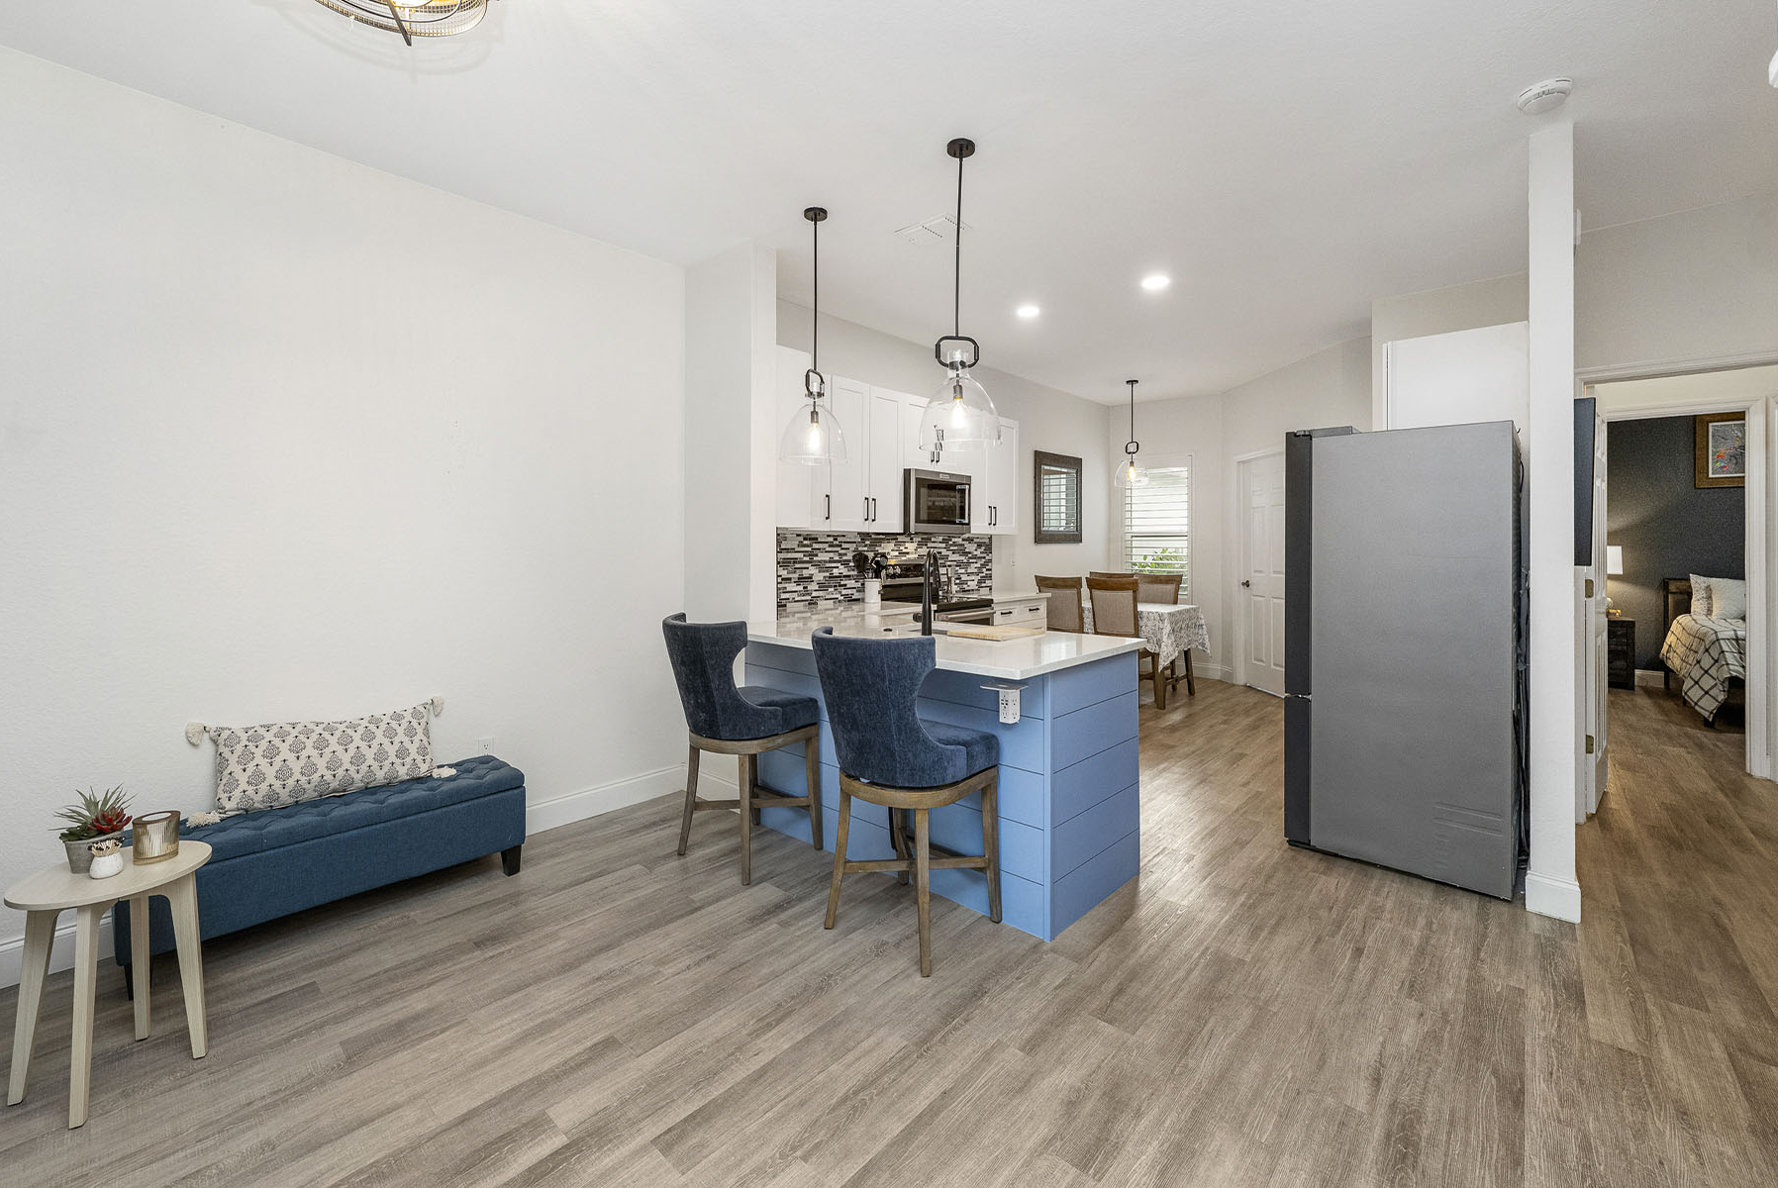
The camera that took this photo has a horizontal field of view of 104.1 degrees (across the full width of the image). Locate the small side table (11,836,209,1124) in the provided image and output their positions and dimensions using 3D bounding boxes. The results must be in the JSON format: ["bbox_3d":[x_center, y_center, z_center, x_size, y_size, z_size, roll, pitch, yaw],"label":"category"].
[{"bbox_3d":[-1.890,0.932,1.694,0.340,0.515,0.340,1,3,16],"label":"small side table"}]

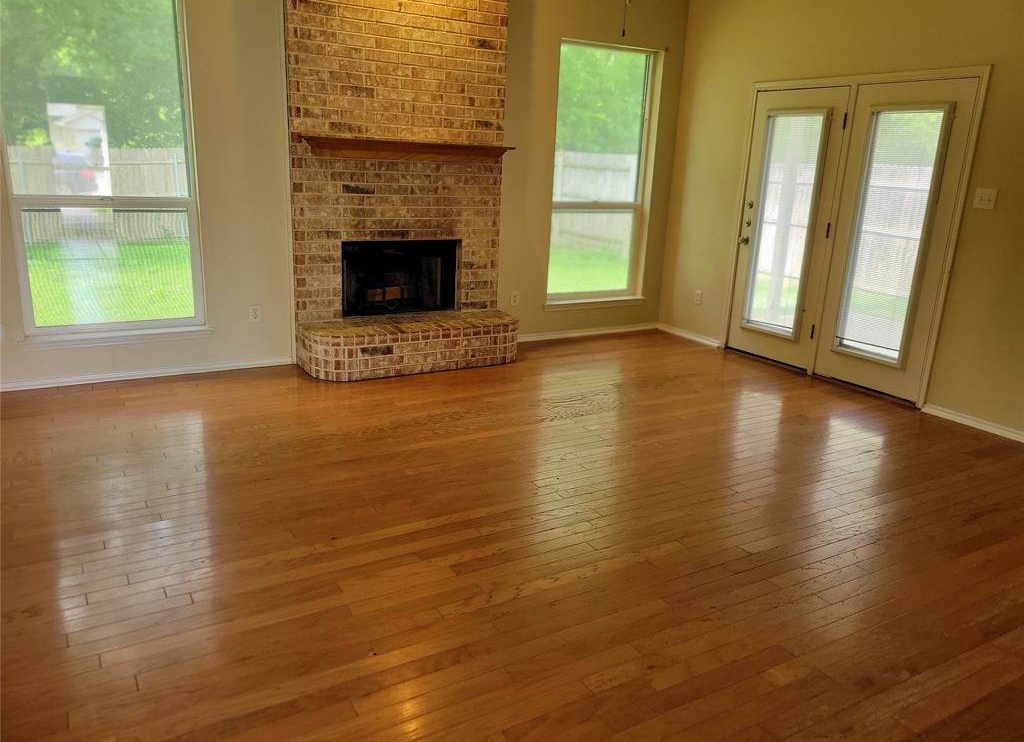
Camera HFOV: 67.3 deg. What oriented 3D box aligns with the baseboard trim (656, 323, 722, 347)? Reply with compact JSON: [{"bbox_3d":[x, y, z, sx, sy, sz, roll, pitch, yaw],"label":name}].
[{"bbox_3d":[1.574,-0.327,6.839,0.020,0.066,0.805,-7,18,-30],"label":"baseboard trim"}]

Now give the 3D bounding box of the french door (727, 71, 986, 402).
[{"bbox_3d":[2.298,-0.974,5.480,0.080,2.049,1.739,-7,18,-30],"label":"french door"}]

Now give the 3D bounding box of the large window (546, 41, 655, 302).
[{"bbox_3d":[0.743,-1.631,6.516,1.031,2.082,0.110,-7,18,-30],"label":"large window"}]

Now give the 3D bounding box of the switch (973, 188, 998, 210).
[{"bbox_3d":[2.799,-1.017,4.550,0.015,0.119,0.121,-7,18,-30],"label":"switch"}]

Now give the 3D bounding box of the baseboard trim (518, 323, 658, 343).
[{"bbox_3d":[0.683,-0.352,6.787,1.565,0.066,0.020,-7,18,-30],"label":"baseboard trim"}]

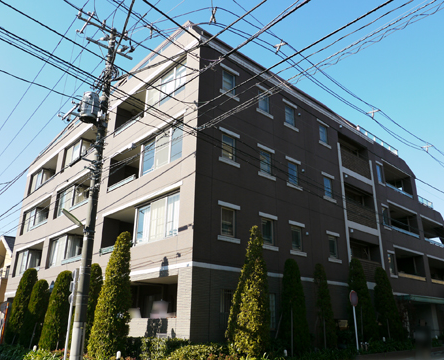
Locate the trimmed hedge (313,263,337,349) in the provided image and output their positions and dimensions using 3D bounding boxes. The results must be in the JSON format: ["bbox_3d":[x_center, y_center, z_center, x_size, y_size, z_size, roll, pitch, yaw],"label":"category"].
[{"bbox_3d":[3.926,4.904,15.095,0.850,3.250,0.850,18,-27,-39],"label":"trimmed hedge"}]

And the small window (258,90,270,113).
[{"bbox_3d":[1.866,-3.432,17.330,0.740,1.000,0.140,18,-27,-39],"label":"small window"}]

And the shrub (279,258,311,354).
[{"bbox_3d":[2.600,4.501,13.953,1.145,3.292,1.145,0,-20,0],"label":"shrub"}]

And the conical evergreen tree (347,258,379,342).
[{"bbox_3d":[6.076,5.323,17.045,1.197,3.699,1.197,18,-27,-39],"label":"conical evergreen tree"}]

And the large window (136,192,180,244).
[{"bbox_3d":[-2.507,1.550,15.184,0.187,1.665,2.966,18,-27,-39],"label":"large window"}]

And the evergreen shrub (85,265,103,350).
[{"bbox_3d":[-4.944,4.806,14.683,1.093,3.235,1.093,18,-27,-39],"label":"evergreen shrub"}]

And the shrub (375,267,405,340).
[{"bbox_3d":[7.772,5.941,18.475,1.197,3.515,1.197,18,-27,-39],"label":"shrub"}]

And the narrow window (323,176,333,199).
[{"bbox_3d":[5.241,0.429,19.212,0.740,1.000,0.140,18,-27,-39],"label":"narrow window"}]

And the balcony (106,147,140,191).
[{"bbox_3d":[-4.226,-0.434,18.633,1.145,1.873,2.966,18,-27,-39],"label":"balcony"}]

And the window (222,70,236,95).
[{"bbox_3d":[0.292,-3.947,15.991,0.740,1.000,0.140,18,-27,-39],"label":"window"}]

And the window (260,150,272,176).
[{"bbox_3d":[1.834,-0.685,16.312,0.740,1.000,0.140,18,-27,-39],"label":"window"}]

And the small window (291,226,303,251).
[{"bbox_3d":[3.177,2.512,16.465,0.740,1.000,0.140,18,-27,-39],"label":"small window"}]

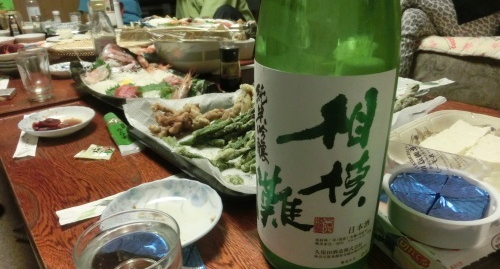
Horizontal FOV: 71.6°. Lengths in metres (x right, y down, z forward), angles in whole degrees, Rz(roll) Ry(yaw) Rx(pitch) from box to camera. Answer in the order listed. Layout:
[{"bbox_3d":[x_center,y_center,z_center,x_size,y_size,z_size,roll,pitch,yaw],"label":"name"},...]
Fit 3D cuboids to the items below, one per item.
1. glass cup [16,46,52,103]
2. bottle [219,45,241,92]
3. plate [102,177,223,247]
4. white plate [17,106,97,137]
[{"bbox_3d":[-0.457,-0.128,0.739,0.057,0.101,0.057,-1,24,0],"label":"glass cup"},{"bbox_3d":[-0.042,-0.137,0.736,0.047,0.112,0.047,-1,24,0],"label":"bottle"},{"bbox_3d":[-0.086,0.085,0.348,0.117,0.022,0.117,-1,24,0],"label":"plate"},{"bbox_3d":[-0.320,-0.017,0.584,0.116,0.022,0.116,-1,24,0],"label":"white plate"}]

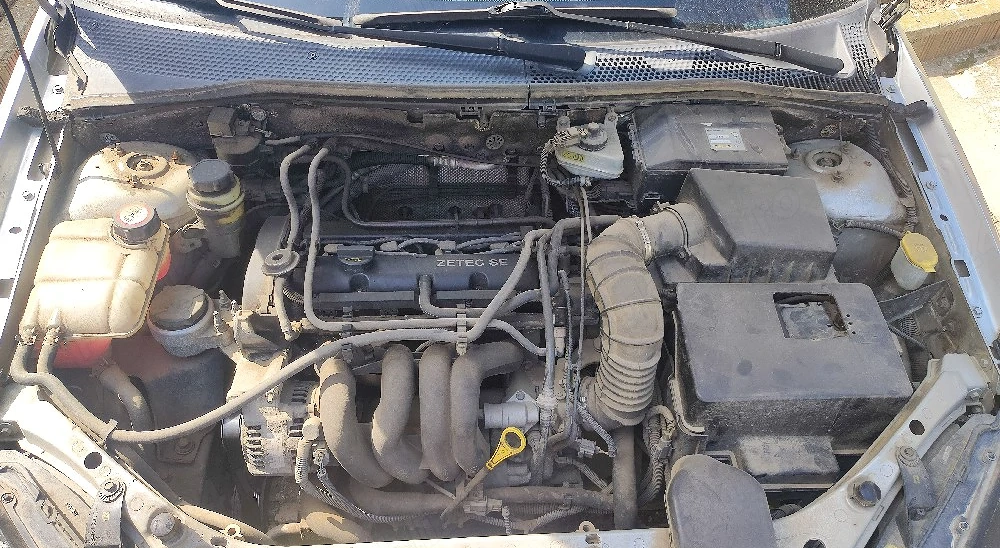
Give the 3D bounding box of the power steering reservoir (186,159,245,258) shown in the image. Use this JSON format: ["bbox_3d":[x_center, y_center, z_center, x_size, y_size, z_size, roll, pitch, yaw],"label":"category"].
[{"bbox_3d":[-0.432,-0.095,1.104,0.078,0.152,0.078,3,44,-9],"label":"power steering reservoir"}]

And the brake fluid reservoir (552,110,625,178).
[{"bbox_3d":[0.145,-0.212,1.183,0.105,0.075,0.092,0,47,0],"label":"brake fluid reservoir"}]

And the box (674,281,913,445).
[{"bbox_3d":[0.397,0.129,1.026,0.280,0.120,0.200,0,47,0],"label":"box"}]

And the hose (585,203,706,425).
[{"bbox_3d":[0.203,0.065,1.064,0.150,0.225,0.250,0,47,0],"label":"hose"}]

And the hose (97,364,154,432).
[{"bbox_3d":[-0.510,0.167,0.977,0.070,0.078,0.078,-1,48,-5],"label":"hose"}]

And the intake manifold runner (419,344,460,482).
[{"bbox_3d":[-0.088,0.212,1.088,0.056,0.180,0.125,0,47,0],"label":"intake manifold runner"}]

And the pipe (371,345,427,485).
[{"bbox_3d":[-0.148,0.213,1.089,0.075,0.180,0.125,0,47,0],"label":"pipe"}]

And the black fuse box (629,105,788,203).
[{"bbox_3d":[0.331,-0.184,1.175,0.222,0.122,0.148,-1,48,-5],"label":"black fuse box"}]

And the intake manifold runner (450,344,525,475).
[{"bbox_3d":[-0.018,0.203,1.085,0.100,0.175,0.125,0,47,0],"label":"intake manifold runner"}]

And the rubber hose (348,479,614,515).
[{"bbox_3d":[-0.025,0.330,1.051,0.382,0.042,0.042,1,48,-3],"label":"rubber hose"}]

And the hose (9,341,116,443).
[{"bbox_3d":[-0.501,0.132,0.838,0.177,0.050,0.056,25,51,18],"label":"hose"}]

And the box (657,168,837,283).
[{"bbox_3d":[0.349,-0.038,1.096,0.222,0.165,0.180,2,48,-2],"label":"box"}]

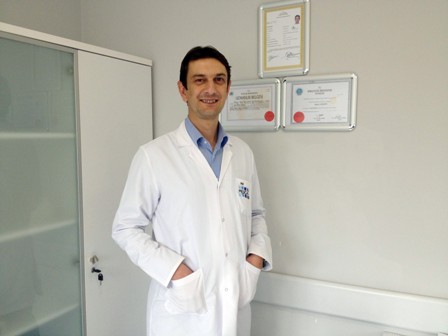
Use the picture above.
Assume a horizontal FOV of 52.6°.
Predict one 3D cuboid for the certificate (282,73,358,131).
[{"bbox_3d":[0.412,-0.285,1.988,0.329,0.240,0.018,2,4,28],"label":"certificate"}]

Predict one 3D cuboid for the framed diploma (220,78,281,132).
[{"bbox_3d":[0.117,-0.295,2.143,0.329,0.240,0.018,2,4,28],"label":"framed diploma"}]

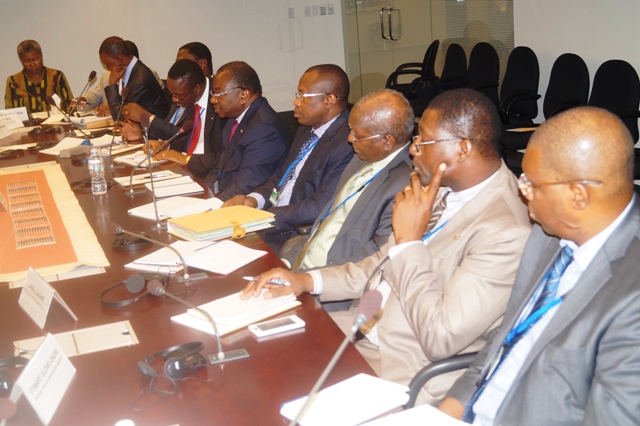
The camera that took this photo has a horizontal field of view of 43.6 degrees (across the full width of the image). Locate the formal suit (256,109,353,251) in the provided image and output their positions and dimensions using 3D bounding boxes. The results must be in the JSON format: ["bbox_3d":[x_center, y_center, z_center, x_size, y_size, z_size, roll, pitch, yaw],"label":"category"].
[{"bbox_3d":[0.022,-0.096,3.047,0.450,0.620,0.520,-9,17,-15],"label":"formal suit"}]

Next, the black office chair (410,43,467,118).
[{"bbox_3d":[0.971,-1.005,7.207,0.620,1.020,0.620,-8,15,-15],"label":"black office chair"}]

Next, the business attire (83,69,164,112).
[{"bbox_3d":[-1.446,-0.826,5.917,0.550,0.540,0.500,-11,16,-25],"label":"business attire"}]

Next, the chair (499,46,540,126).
[{"bbox_3d":[1.367,-0.787,6.279,0.620,1.020,0.620,-10,16,-21],"label":"chair"}]

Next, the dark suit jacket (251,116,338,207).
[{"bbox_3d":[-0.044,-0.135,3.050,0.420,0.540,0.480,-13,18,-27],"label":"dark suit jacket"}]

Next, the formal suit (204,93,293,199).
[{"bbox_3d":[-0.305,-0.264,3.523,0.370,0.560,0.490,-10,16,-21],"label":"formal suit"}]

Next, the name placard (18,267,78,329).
[{"bbox_3d":[-0.687,0.205,1.995,0.084,0.087,0.238,-13,17,-31],"label":"name placard"}]

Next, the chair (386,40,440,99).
[{"bbox_3d":[0.899,-1.040,7.170,0.560,0.930,0.600,-2,17,10],"label":"chair"}]

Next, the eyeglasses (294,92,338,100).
[{"bbox_3d":[-0.016,-0.446,2.987,0.145,0.042,0.140,-7,17,-7],"label":"eyeglasses"}]

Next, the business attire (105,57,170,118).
[{"bbox_3d":[-1.227,-0.744,5.434,0.450,0.600,0.500,-10,16,-22],"label":"business attire"}]

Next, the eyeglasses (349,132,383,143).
[{"bbox_3d":[0.143,-0.241,2.447,0.140,0.042,0.140,-16,17,-2],"label":"eyeglasses"}]

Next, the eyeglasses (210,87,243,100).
[{"bbox_3d":[-0.405,-0.521,3.500,0.140,0.045,0.140,-19,19,-16],"label":"eyeglasses"}]

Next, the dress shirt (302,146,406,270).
[{"bbox_3d":[0.136,0.062,2.461,0.420,0.560,0.450,-9,17,-14],"label":"dress shirt"}]

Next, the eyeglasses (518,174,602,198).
[{"bbox_3d":[0.434,-0.061,1.458,0.145,0.045,0.140,-2,17,10],"label":"eyeglasses"}]

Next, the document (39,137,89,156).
[{"bbox_3d":[-1.434,-0.375,4.468,0.230,0.040,0.300,6,18,34],"label":"document"}]

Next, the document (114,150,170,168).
[{"bbox_3d":[-0.895,-0.273,4.037,0.280,0.015,0.210,9,21,38],"label":"document"}]

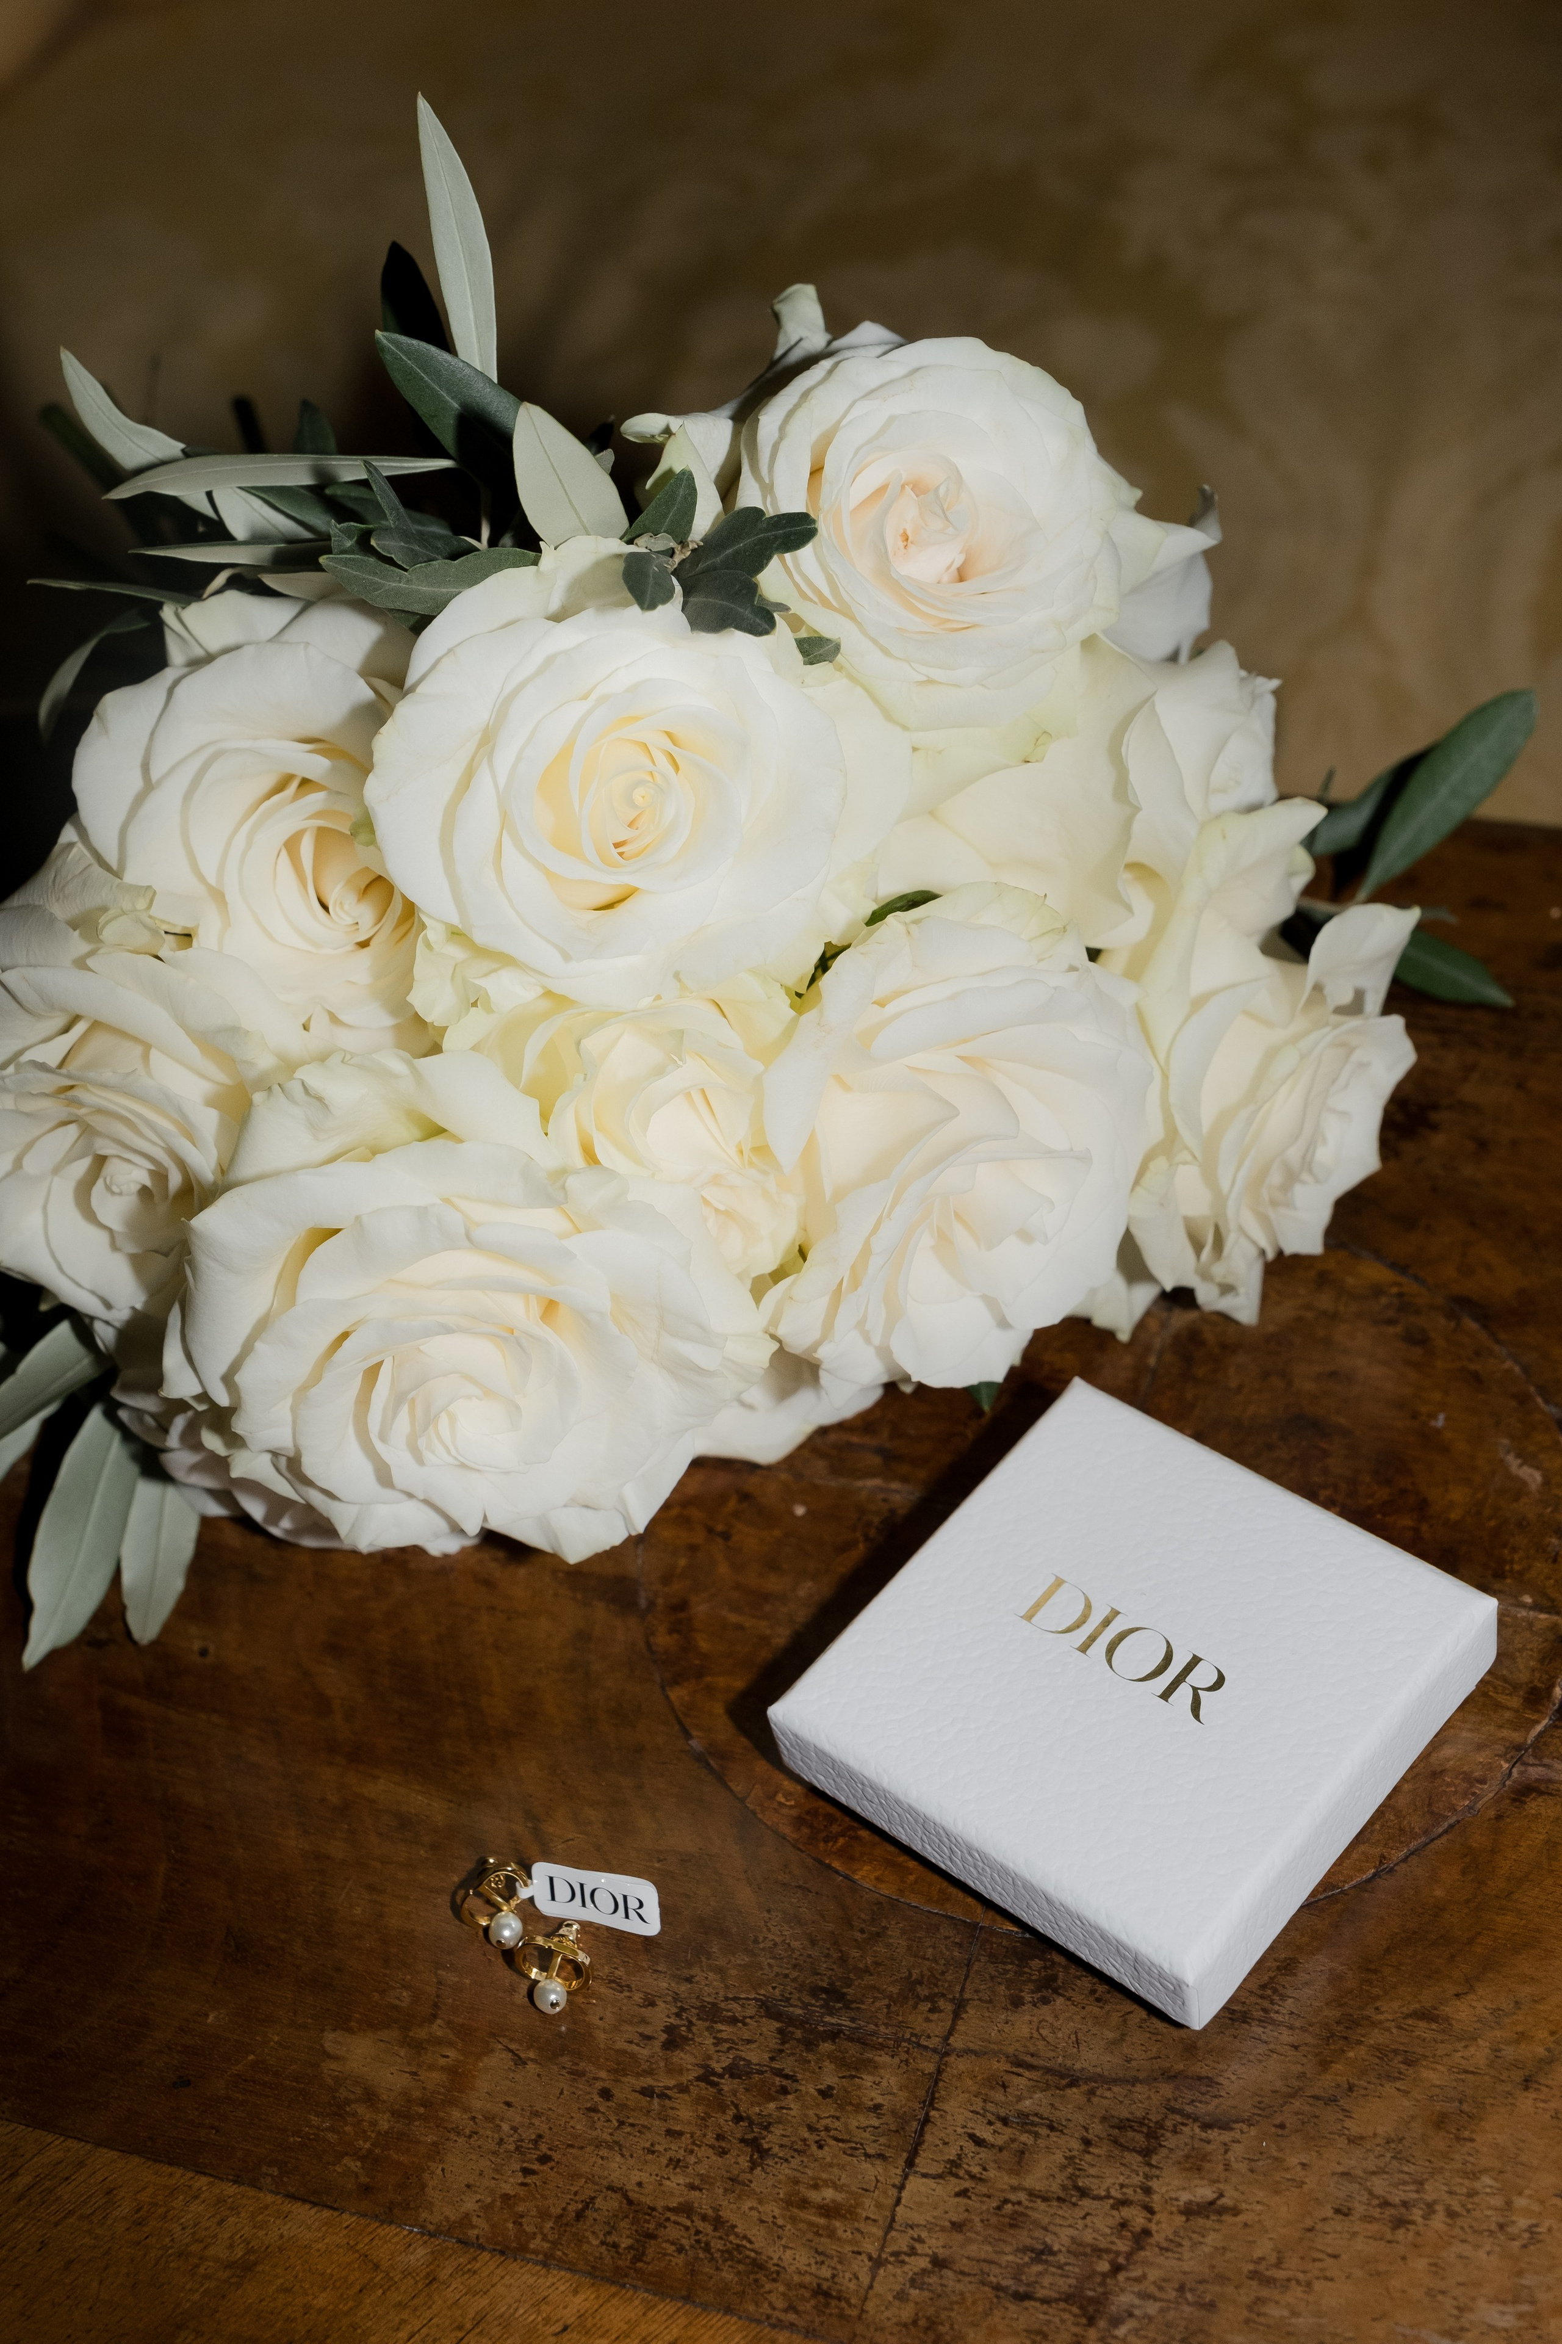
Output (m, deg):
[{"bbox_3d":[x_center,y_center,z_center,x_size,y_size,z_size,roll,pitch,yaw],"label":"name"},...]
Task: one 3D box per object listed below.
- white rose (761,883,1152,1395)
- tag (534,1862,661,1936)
[{"bbox_3d":[0.033,-0.006,0.592,0.074,0.090,0.068,0,21,-10],"label":"white rose"},{"bbox_3d":[-0.033,0.131,0.562,0.025,0.002,0.011,18,36,-17],"label":"tag"}]

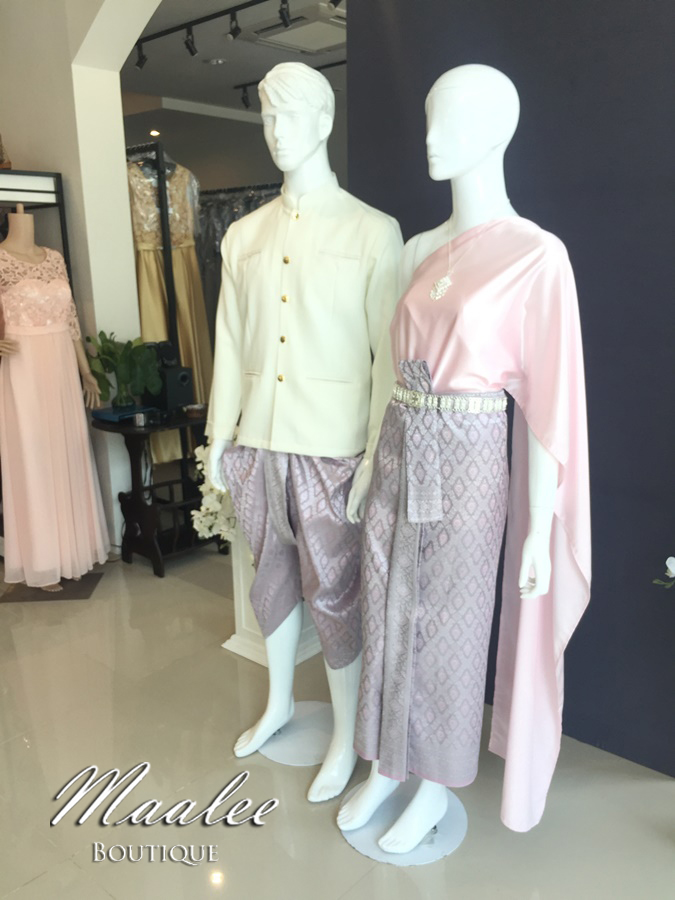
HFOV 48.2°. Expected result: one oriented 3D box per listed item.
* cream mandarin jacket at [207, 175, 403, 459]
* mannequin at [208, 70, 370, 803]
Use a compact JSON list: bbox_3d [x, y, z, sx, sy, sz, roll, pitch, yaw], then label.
[{"bbox_3d":[-0.106,-0.347,2.009,0.585,0.739,0.300,7,16,30],"label":"cream mandarin jacket"},{"bbox_3d":[-0.126,-0.030,2.060,0.570,1.876,0.400,8,16,32],"label":"mannequin"}]

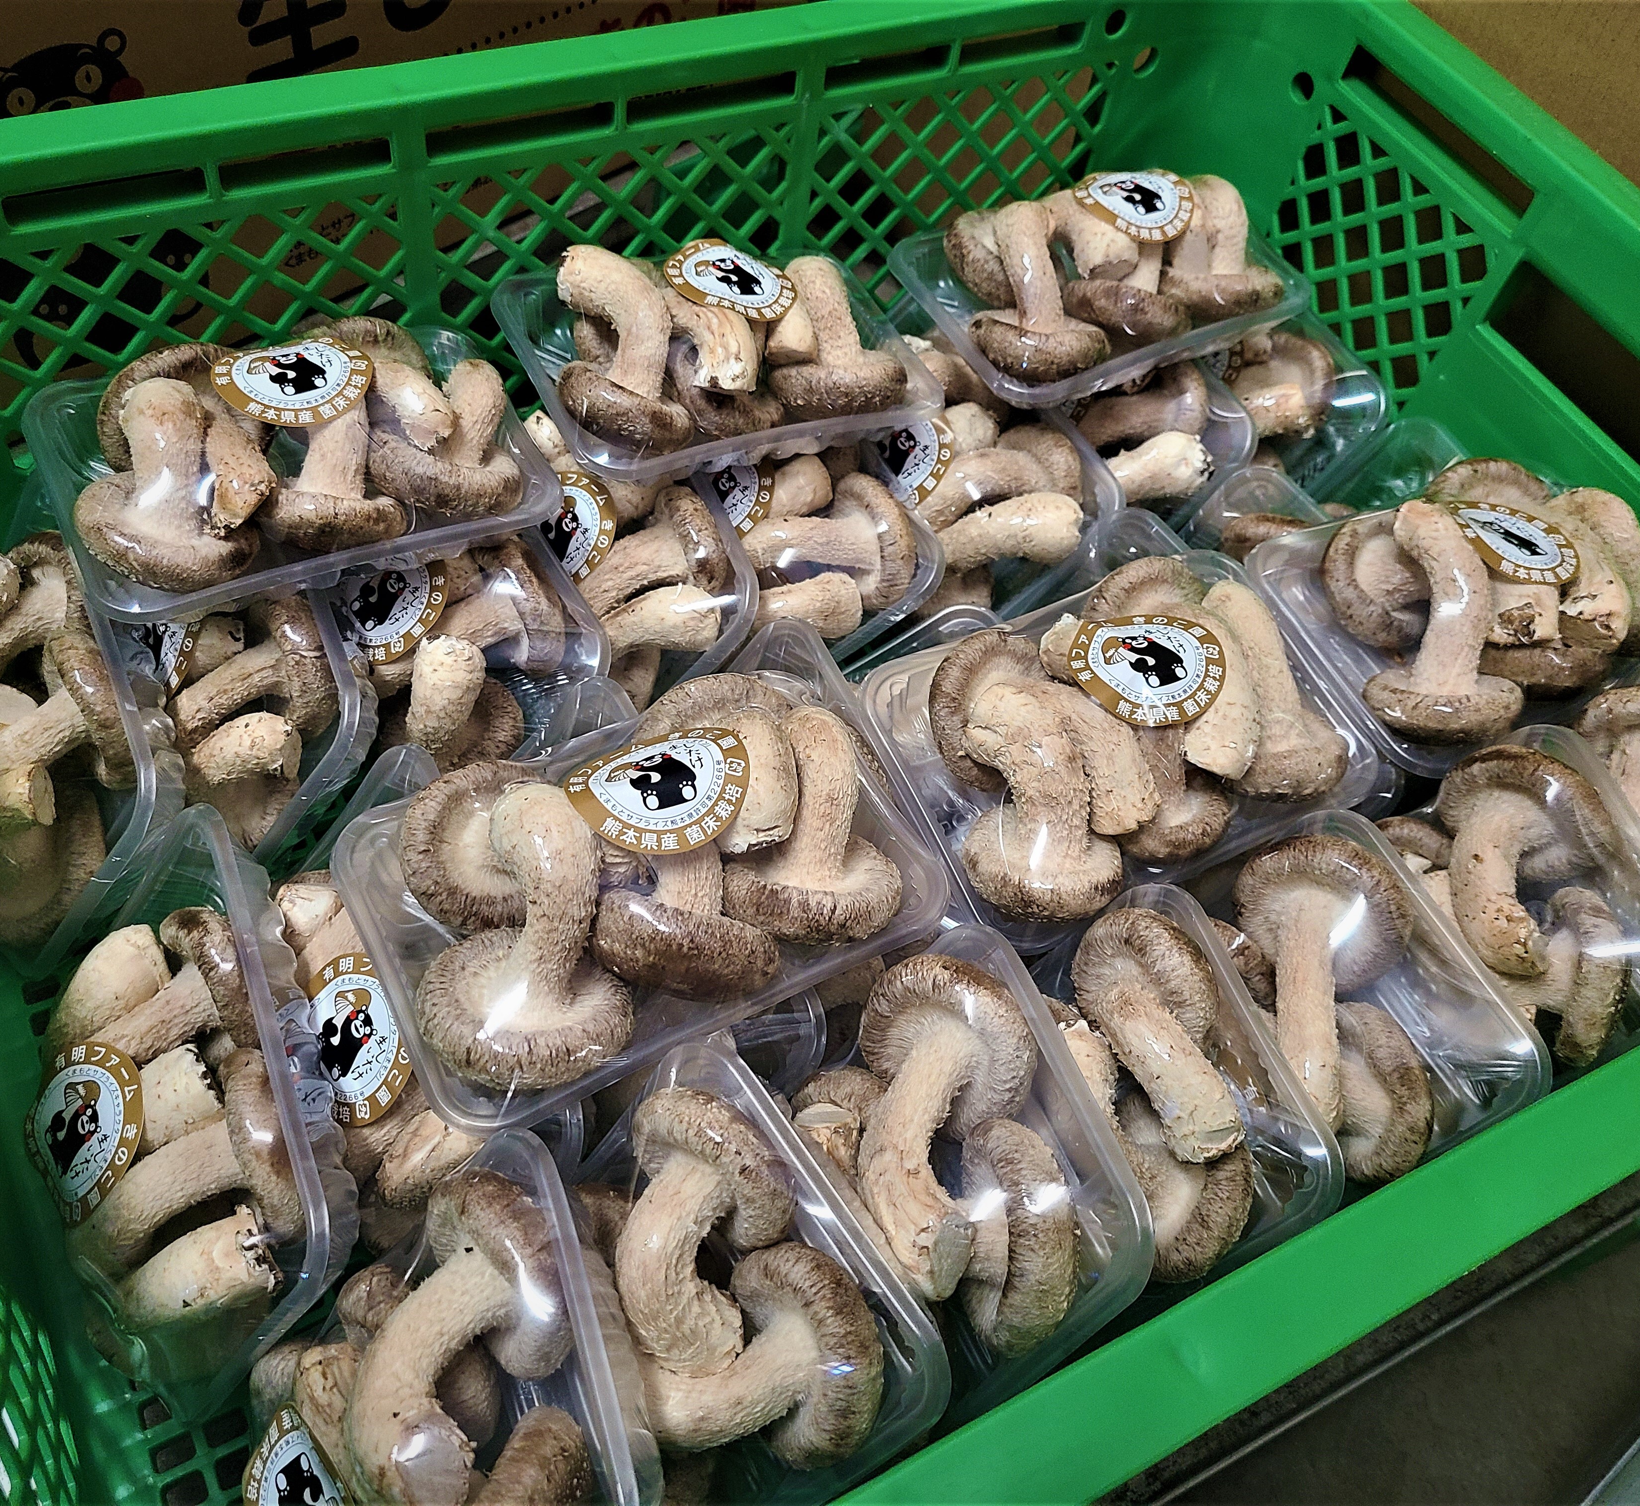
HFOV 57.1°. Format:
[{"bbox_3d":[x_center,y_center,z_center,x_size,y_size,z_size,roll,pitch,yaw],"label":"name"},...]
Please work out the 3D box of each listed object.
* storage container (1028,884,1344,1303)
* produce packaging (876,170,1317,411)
[{"bbox_3d":[0.067,0.095,0.379,0.054,0.126,0.084,-6,60,-45],"label":"storage container"},{"bbox_3d":[0.102,-0.174,0.554,0.132,0.057,0.094,-20,56,-15],"label":"produce packaging"}]

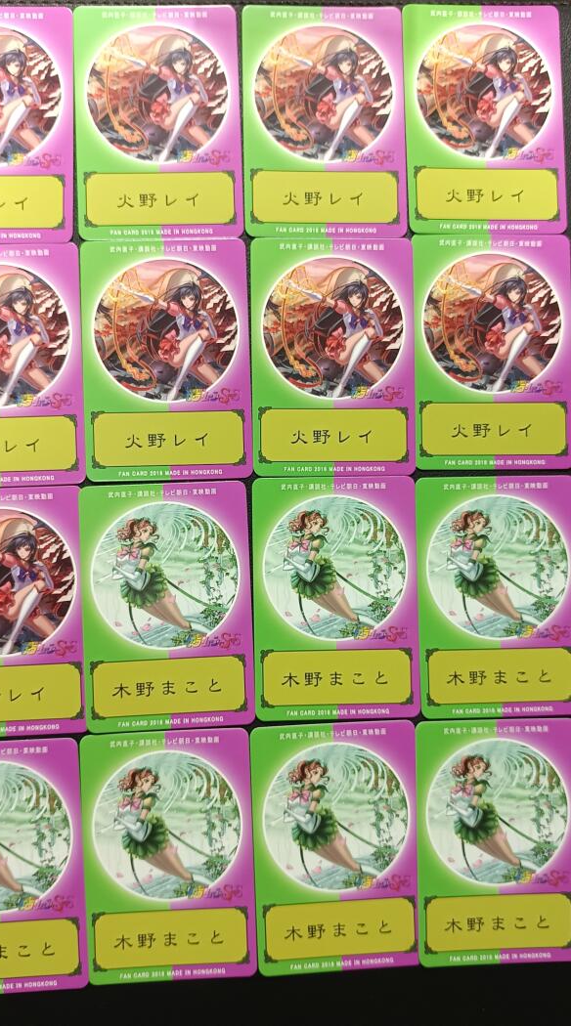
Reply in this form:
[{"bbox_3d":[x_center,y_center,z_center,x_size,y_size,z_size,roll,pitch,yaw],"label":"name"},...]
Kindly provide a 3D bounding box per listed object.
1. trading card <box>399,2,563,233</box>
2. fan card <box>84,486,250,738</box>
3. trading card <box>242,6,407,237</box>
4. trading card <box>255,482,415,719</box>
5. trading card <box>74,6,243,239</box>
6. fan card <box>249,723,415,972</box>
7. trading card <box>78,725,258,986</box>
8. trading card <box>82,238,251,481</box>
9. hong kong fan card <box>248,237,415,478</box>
[{"bbox_3d":[0.075,-0.148,0.357,0.060,0.001,0.088,-1,88,-3],"label":"trading card"},{"bbox_3d":[-0.042,0.033,0.341,0.060,0.001,0.087,-2,88,-3],"label":"fan card"},{"bbox_3d":[0.015,-0.146,0.354,0.060,0.001,0.088,-1,88,-3],"label":"trading card"},{"bbox_3d":[0.019,0.031,0.346,0.060,0.001,0.088,-1,88,-3],"label":"trading card"},{"bbox_3d":[-0.046,-0.143,0.347,0.060,0.001,0.087,-2,88,-3],"label":"trading card"},{"bbox_3d":[0.019,0.121,0.343,0.060,0.001,0.088,-2,88,-3],"label":"fan card"},{"bbox_3d":[-0.041,0.123,0.339,0.060,0.001,0.088,-2,88,-3],"label":"trading card"},{"bbox_3d":[-0.043,-0.056,0.344,0.060,0.001,0.087,-2,88,-3],"label":"trading card"},{"bbox_3d":[0.018,-0.057,0.348,0.060,0.001,0.087,-1,88,-3],"label":"hong kong fan card"}]

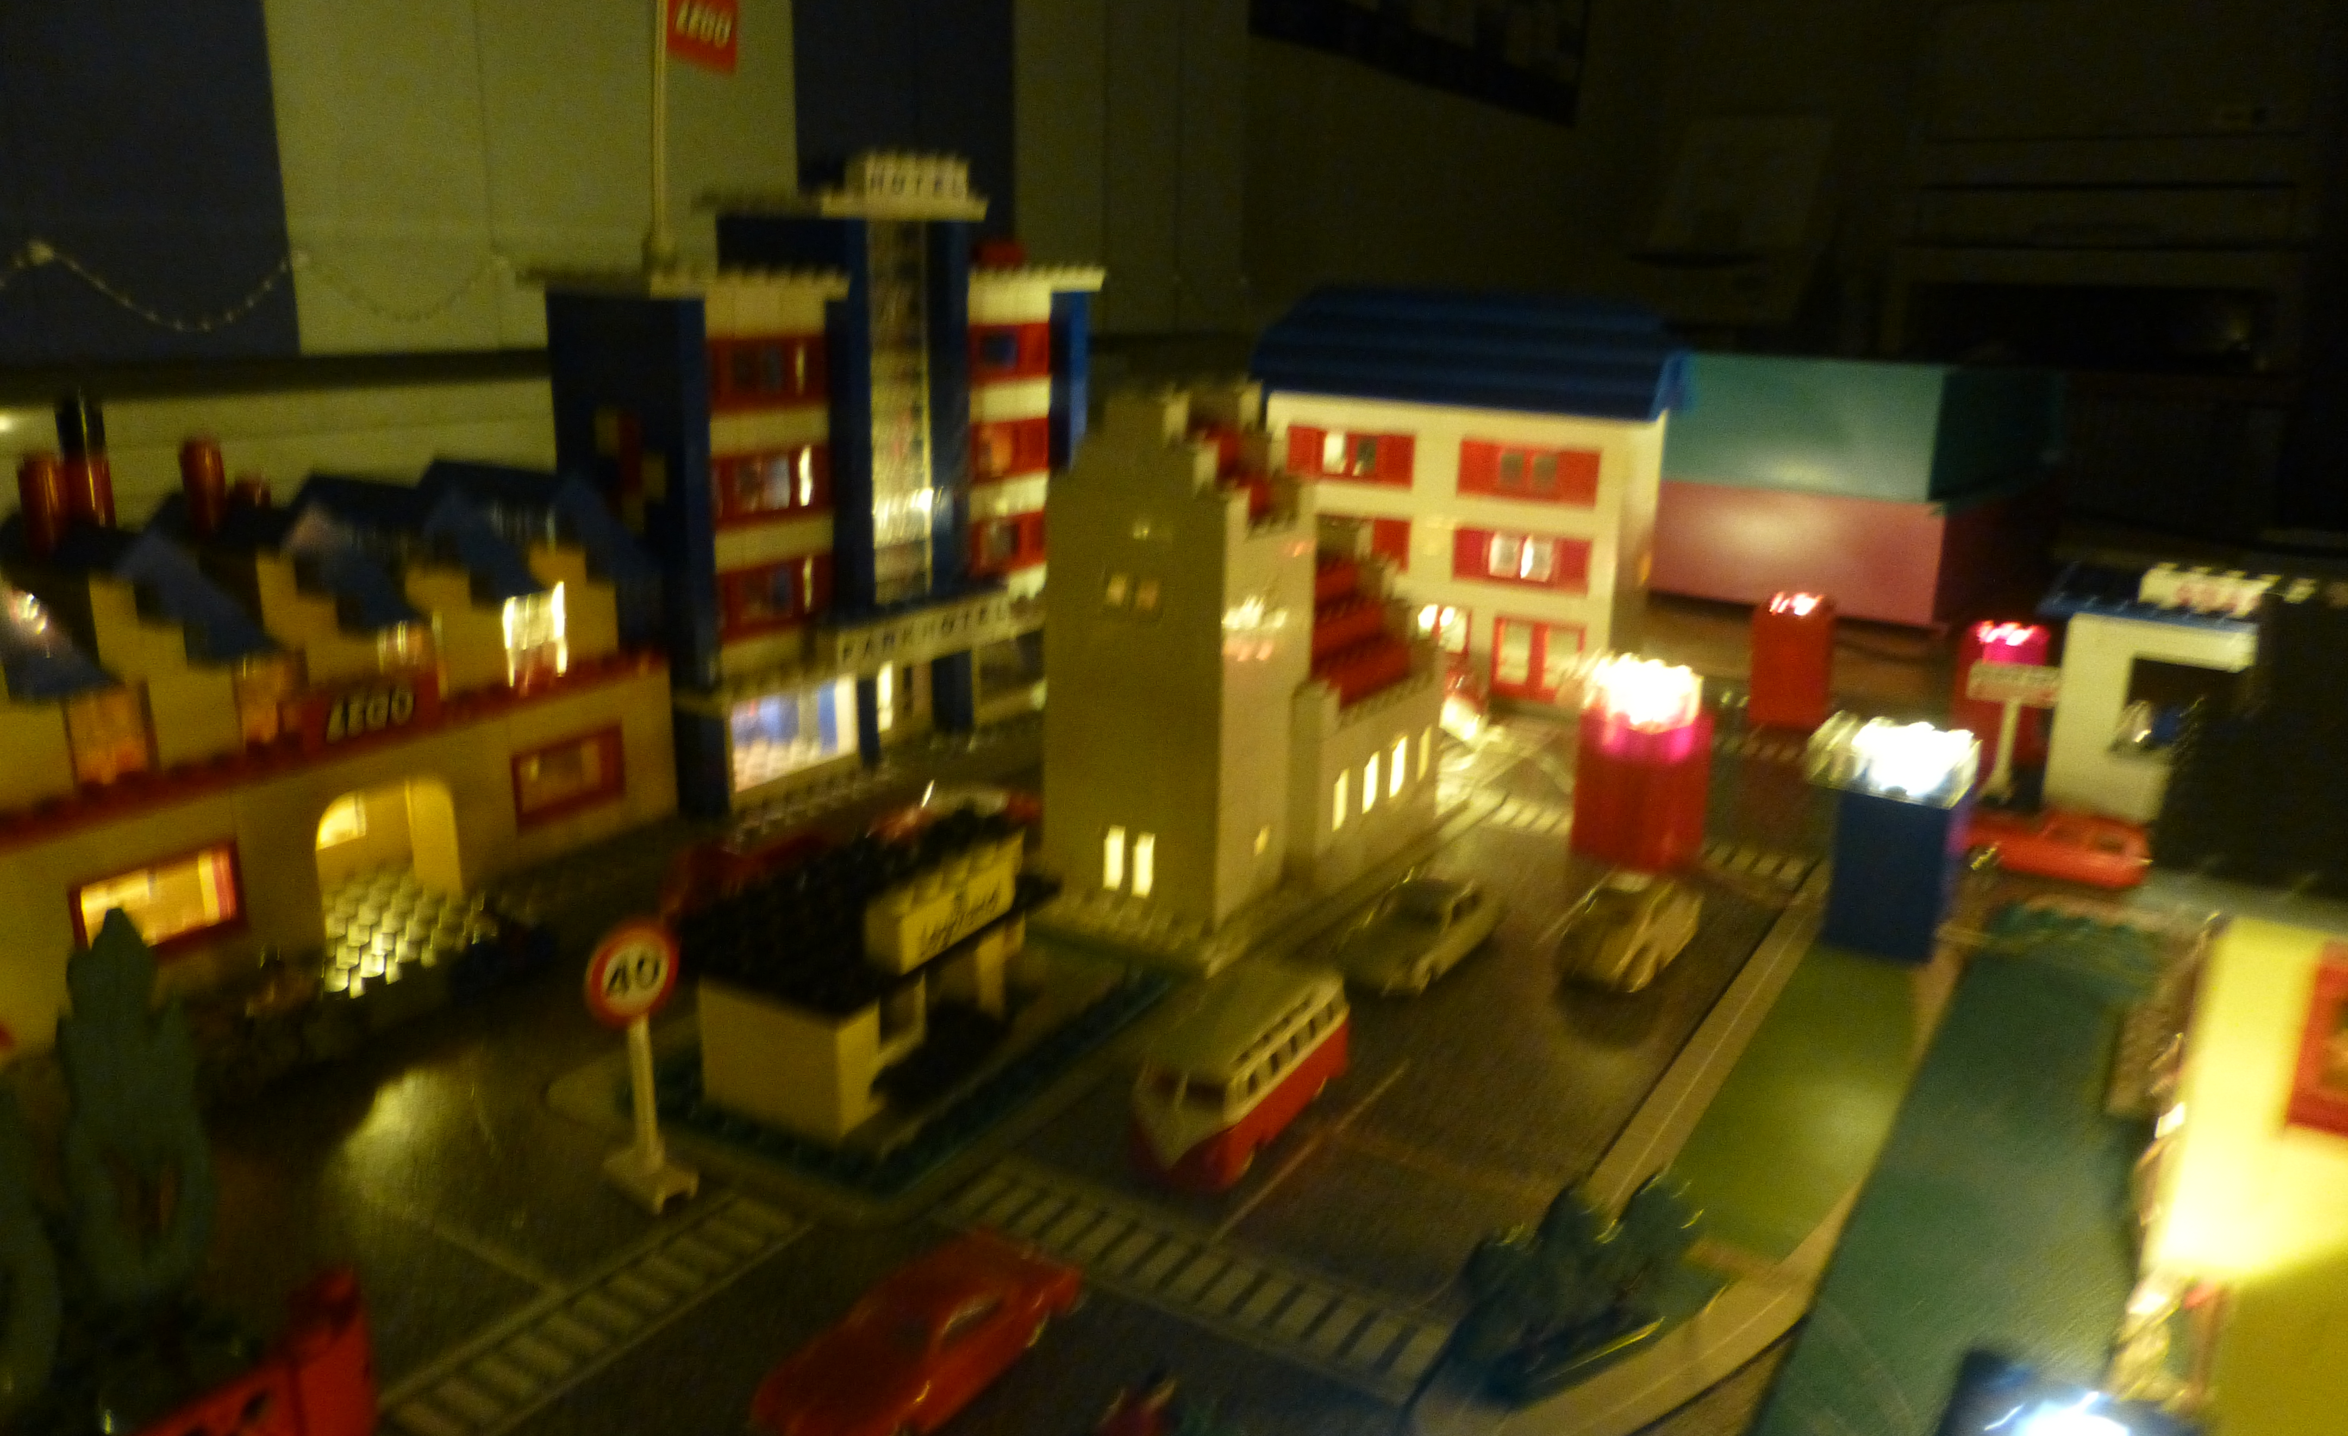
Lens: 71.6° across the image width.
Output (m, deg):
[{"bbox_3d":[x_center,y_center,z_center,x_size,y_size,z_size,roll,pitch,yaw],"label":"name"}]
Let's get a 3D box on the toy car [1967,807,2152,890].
[{"bbox_3d":[0.235,0.035,0.436,0.047,0.015,0.018,11,18,30],"label":"toy car"}]

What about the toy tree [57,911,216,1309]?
[{"bbox_3d":[-0.143,0.054,0.224,0.021,0.060,0.018,-9,19,-34],"label":"toy tree"}]

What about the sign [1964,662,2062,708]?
[{"bbox_3d":[0.255,-0.010,0.495,0.025,0.012,0.003,11,18,29],"label":"sign"}]

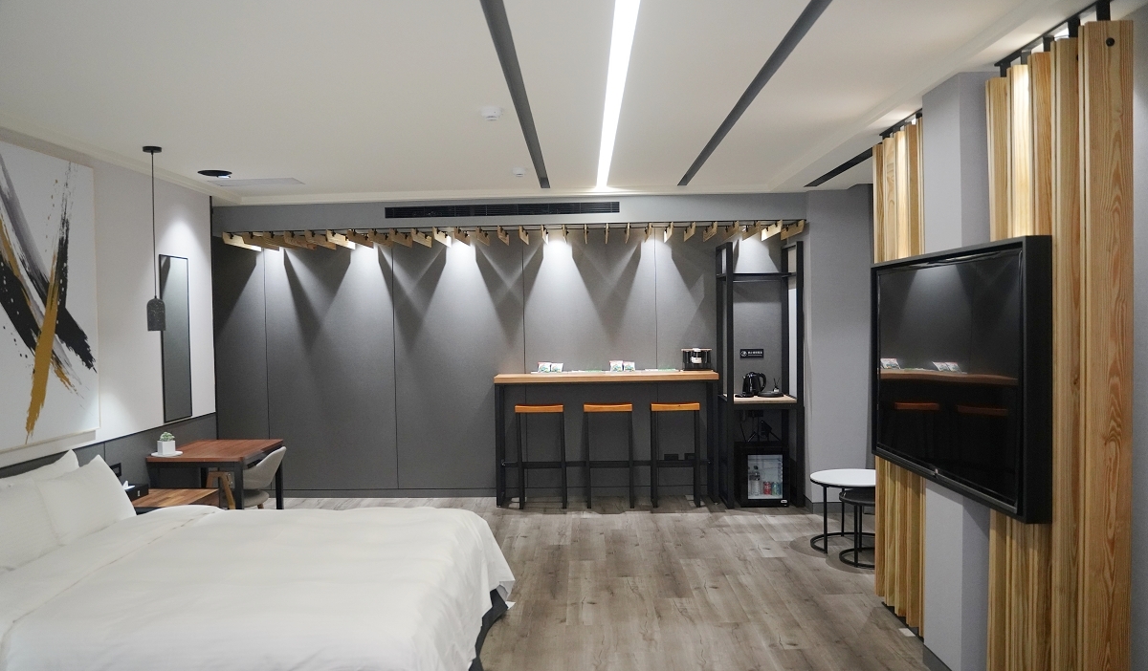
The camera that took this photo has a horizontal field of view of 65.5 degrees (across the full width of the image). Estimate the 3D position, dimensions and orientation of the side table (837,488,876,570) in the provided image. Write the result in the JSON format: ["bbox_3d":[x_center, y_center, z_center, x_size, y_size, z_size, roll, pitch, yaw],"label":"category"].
[{"bbox_3d":[1.904,1.182,5.487,0.532,0.395,0.532,-1,1,1],"label":"side table"}]

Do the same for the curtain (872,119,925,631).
[{"bbox_3d":[1.638,0.195,4.381,0.153,2.349,0.673,-1,1,1],"label":"curtain"}]

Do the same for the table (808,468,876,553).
[{"bbox_3d":[1.885,1.146,5.808,0.670,0.454,0.670,-1,1,1],"label":"table"}]

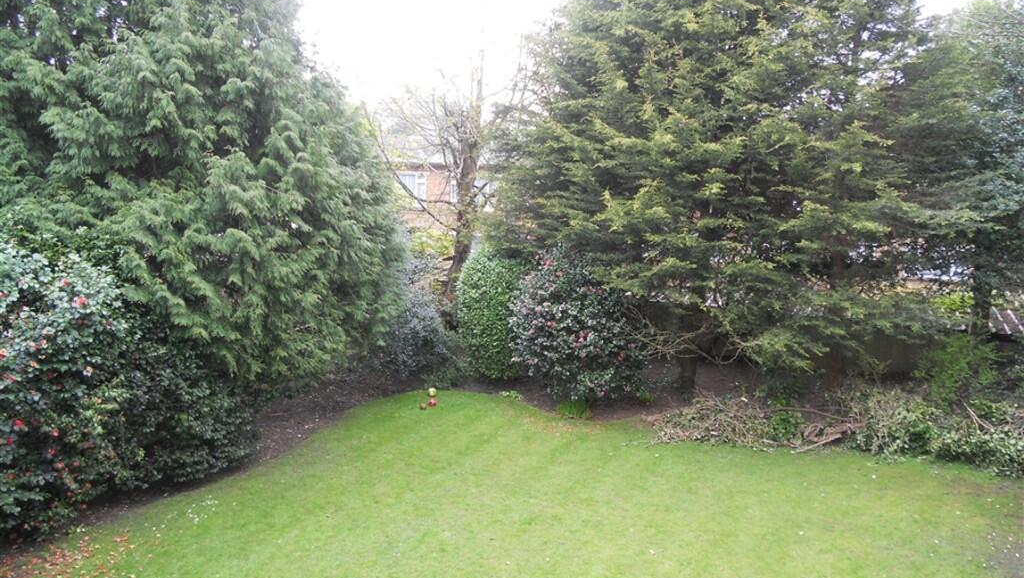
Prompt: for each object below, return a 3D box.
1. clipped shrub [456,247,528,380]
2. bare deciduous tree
[{"bbox_3d":[-0.300,0.560,17.208,1.600,2.750,1.600,0,7,0],"label":"clipped shrub"},{"bbox_3d":[-1.550,-2.113,20.195,4.200,7.100,4.000,0,7,0],"label":"bare deciduous tree"}]

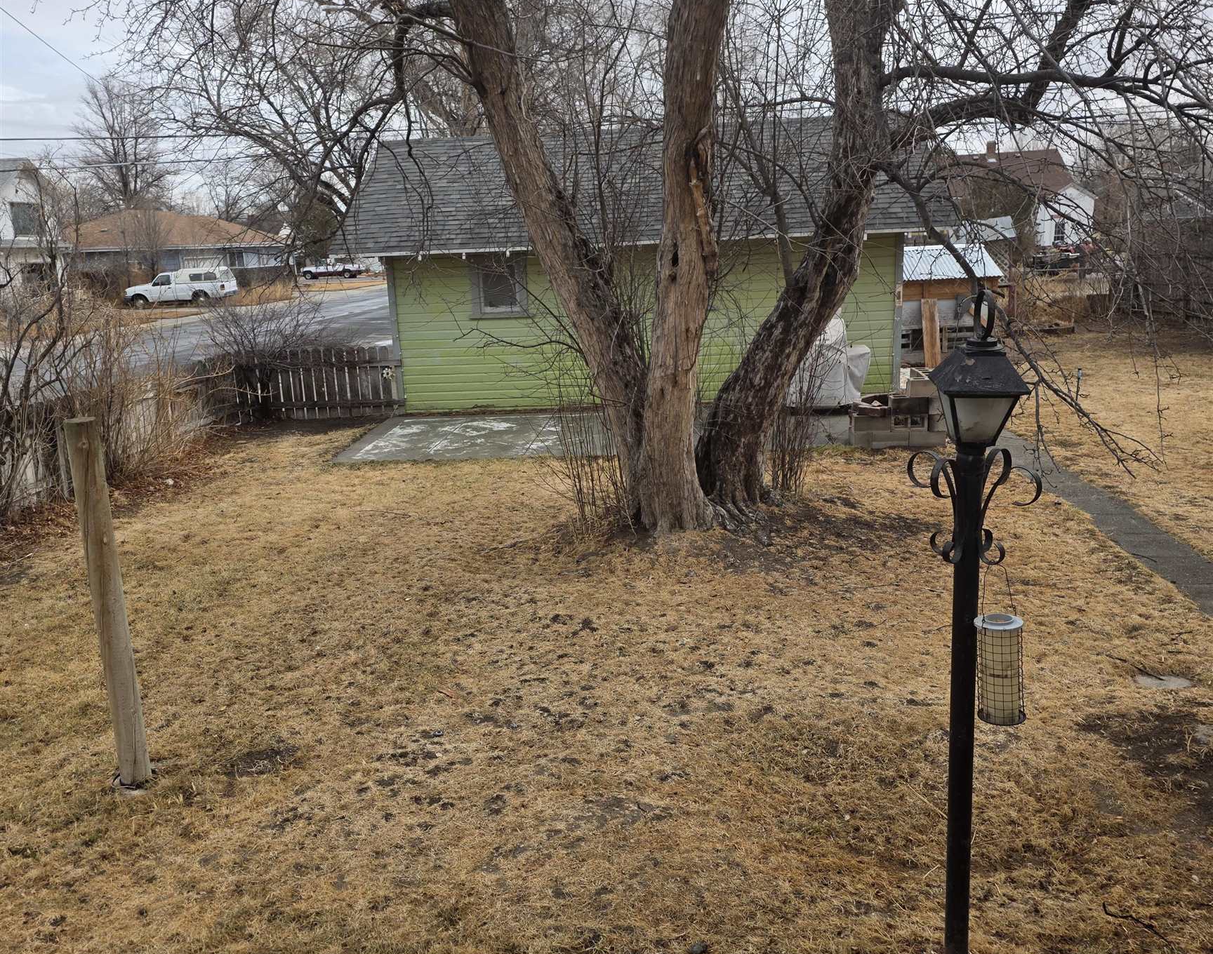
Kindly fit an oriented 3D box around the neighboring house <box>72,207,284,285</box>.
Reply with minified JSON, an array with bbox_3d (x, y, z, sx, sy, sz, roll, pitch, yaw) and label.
[{"bbox_3d":[-26.128,-14.097,66.248,13.500,4.800,9.500,-2,13,5],"label":"neighboring house"}]

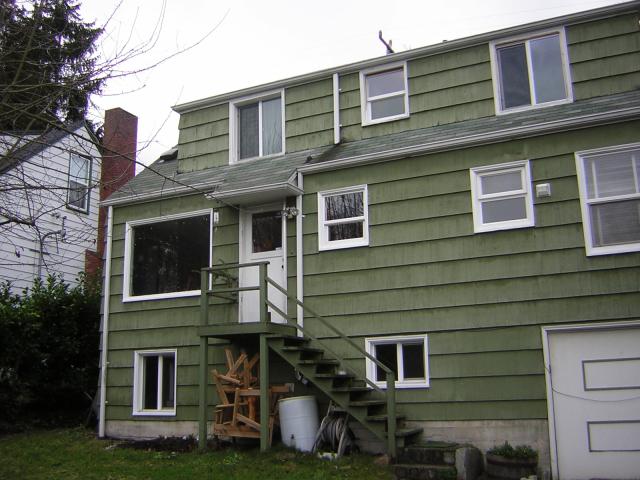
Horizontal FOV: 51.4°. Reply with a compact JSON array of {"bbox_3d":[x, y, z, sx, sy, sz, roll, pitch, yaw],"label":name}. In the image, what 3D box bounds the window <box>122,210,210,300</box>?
[{"bbox_3d":[-2.850,0.310,12.417,1.969,1.543,0.110,-7,-14,23],"label":"window"}]

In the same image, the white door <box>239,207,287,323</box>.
[{"bbox_3d":[-0.986,0.446,11.570,0.940,2.180,0.110,-7,-14,23],"label":"white door"}]

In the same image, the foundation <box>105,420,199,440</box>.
[{"bbox_3d":[-3.004,3.382,11.889,2.080,0.310,0.180,-7,-14,23],"label":"foundation"}]

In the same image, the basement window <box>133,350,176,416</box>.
[{"bbox_3d":[-2.961,2.562,11.970,0.947,1.155,0.100,-7,-14,23],"label":"basement window"}]

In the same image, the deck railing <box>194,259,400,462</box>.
[{"bbox_3d":[-0.218,1.793,10.315,3.280,2.890,1.030,-7,-14,23],"label":"deck railing"}]

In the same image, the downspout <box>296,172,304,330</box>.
[{"bbox_3d":[-0.337,0.384,11.179,0.085,3.190,0.070,-7,-14,23],"label":"downspout"}]

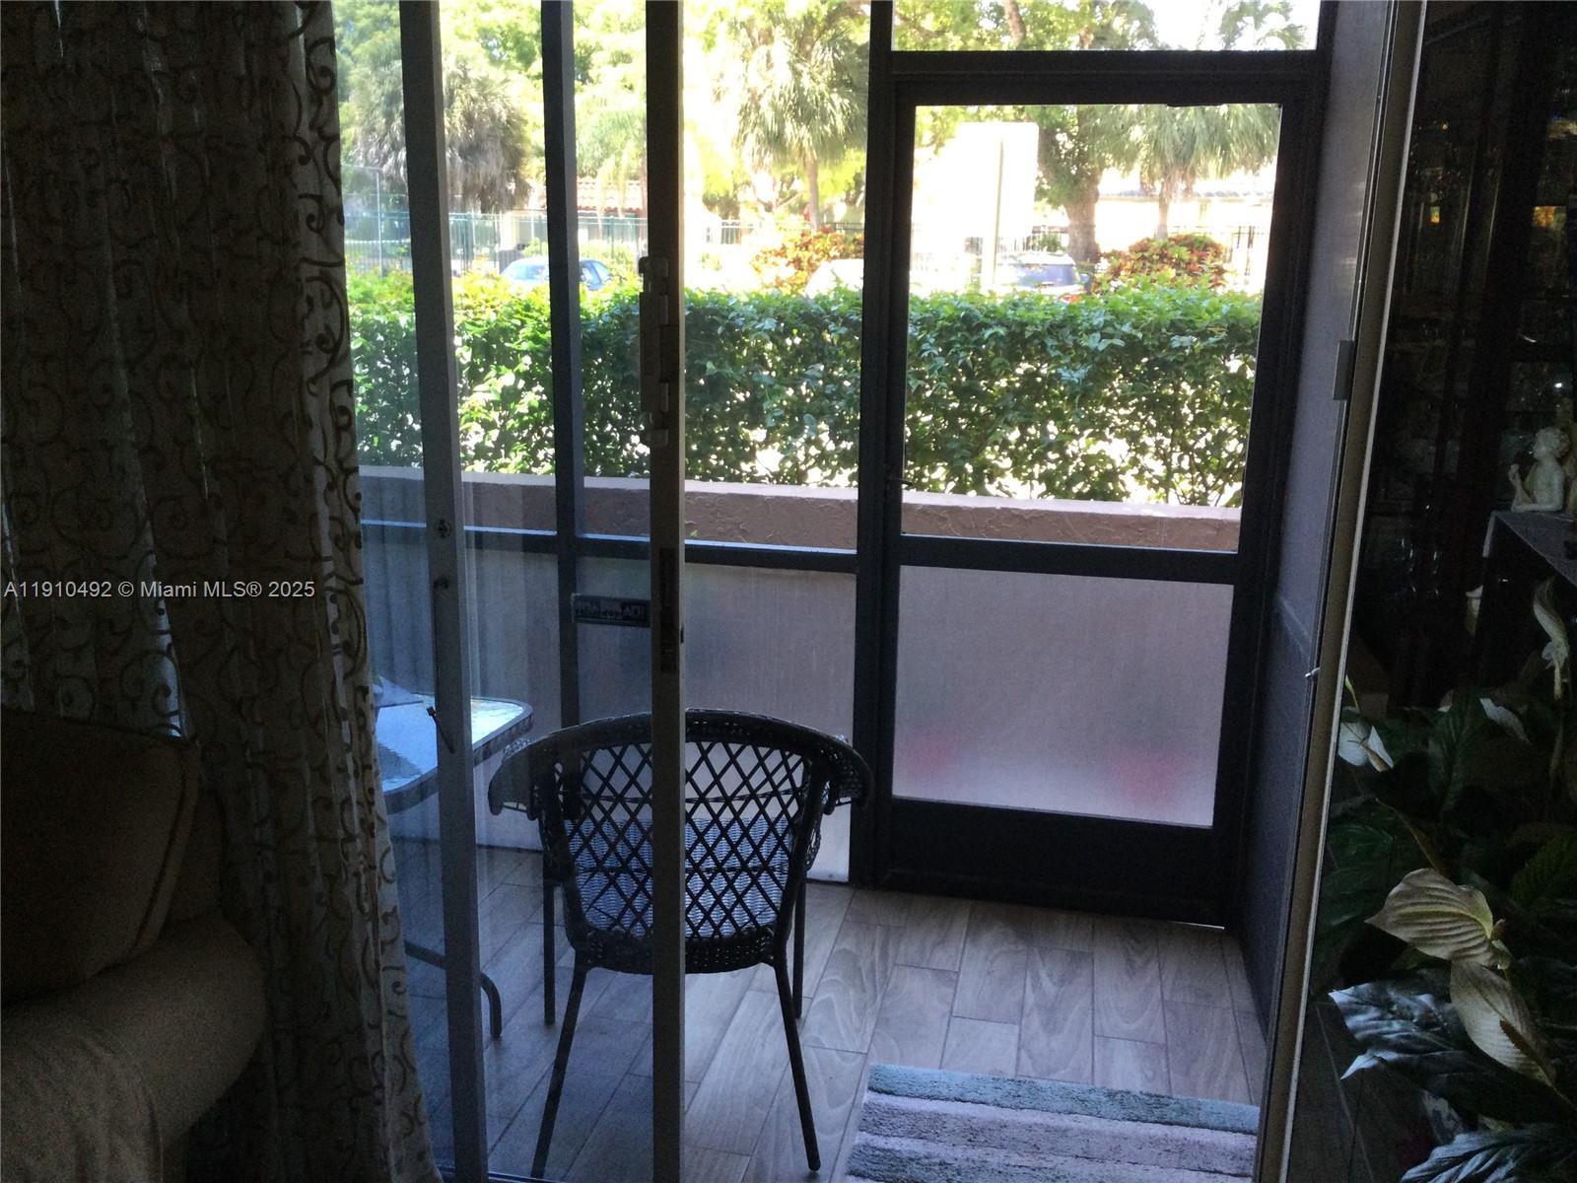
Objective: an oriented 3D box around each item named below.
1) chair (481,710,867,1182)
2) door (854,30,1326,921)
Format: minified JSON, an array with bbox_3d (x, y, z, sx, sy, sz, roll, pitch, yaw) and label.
[{"bbox_3d":[-0.210,0.580,2.749,0.700,0.890,0.620,-1,15,-5],"label":"chair"},{"bbox_3d":[0.665,-0.206,3.422,0.978,2.096,0.060,4,15,12],"label":"door"}]

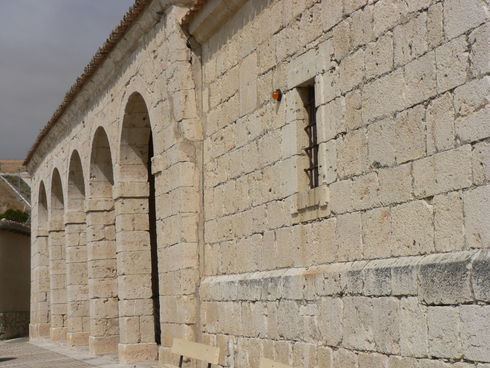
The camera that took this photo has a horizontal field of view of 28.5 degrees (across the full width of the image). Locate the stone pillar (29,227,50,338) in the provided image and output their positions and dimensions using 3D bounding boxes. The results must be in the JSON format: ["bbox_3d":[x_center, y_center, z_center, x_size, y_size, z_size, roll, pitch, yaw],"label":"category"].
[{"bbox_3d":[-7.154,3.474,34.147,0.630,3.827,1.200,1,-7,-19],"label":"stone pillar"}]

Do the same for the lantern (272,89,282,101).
[{"bbox_3d":[0.388,-1.071,11.534,0.085,0.130,0.120,1,-7,-19],"label":"lantern"}]

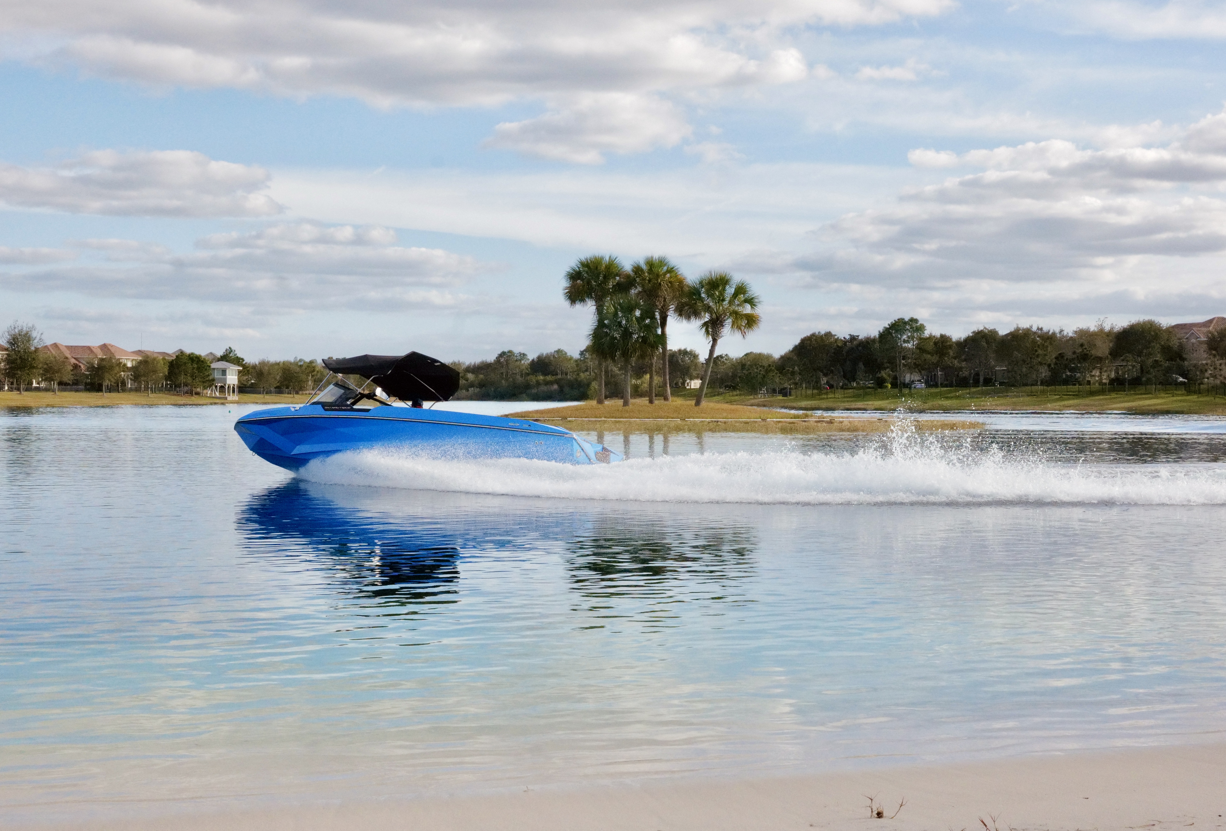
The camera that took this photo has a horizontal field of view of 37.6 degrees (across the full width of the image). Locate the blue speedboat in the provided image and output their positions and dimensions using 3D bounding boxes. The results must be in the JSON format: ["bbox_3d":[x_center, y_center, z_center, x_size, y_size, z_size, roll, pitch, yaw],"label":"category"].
[{"bbox_3d":[-3.217,0.034,31.300,6.700,2.200,2.400,3,1,3],"label":"blue speedboat"}]

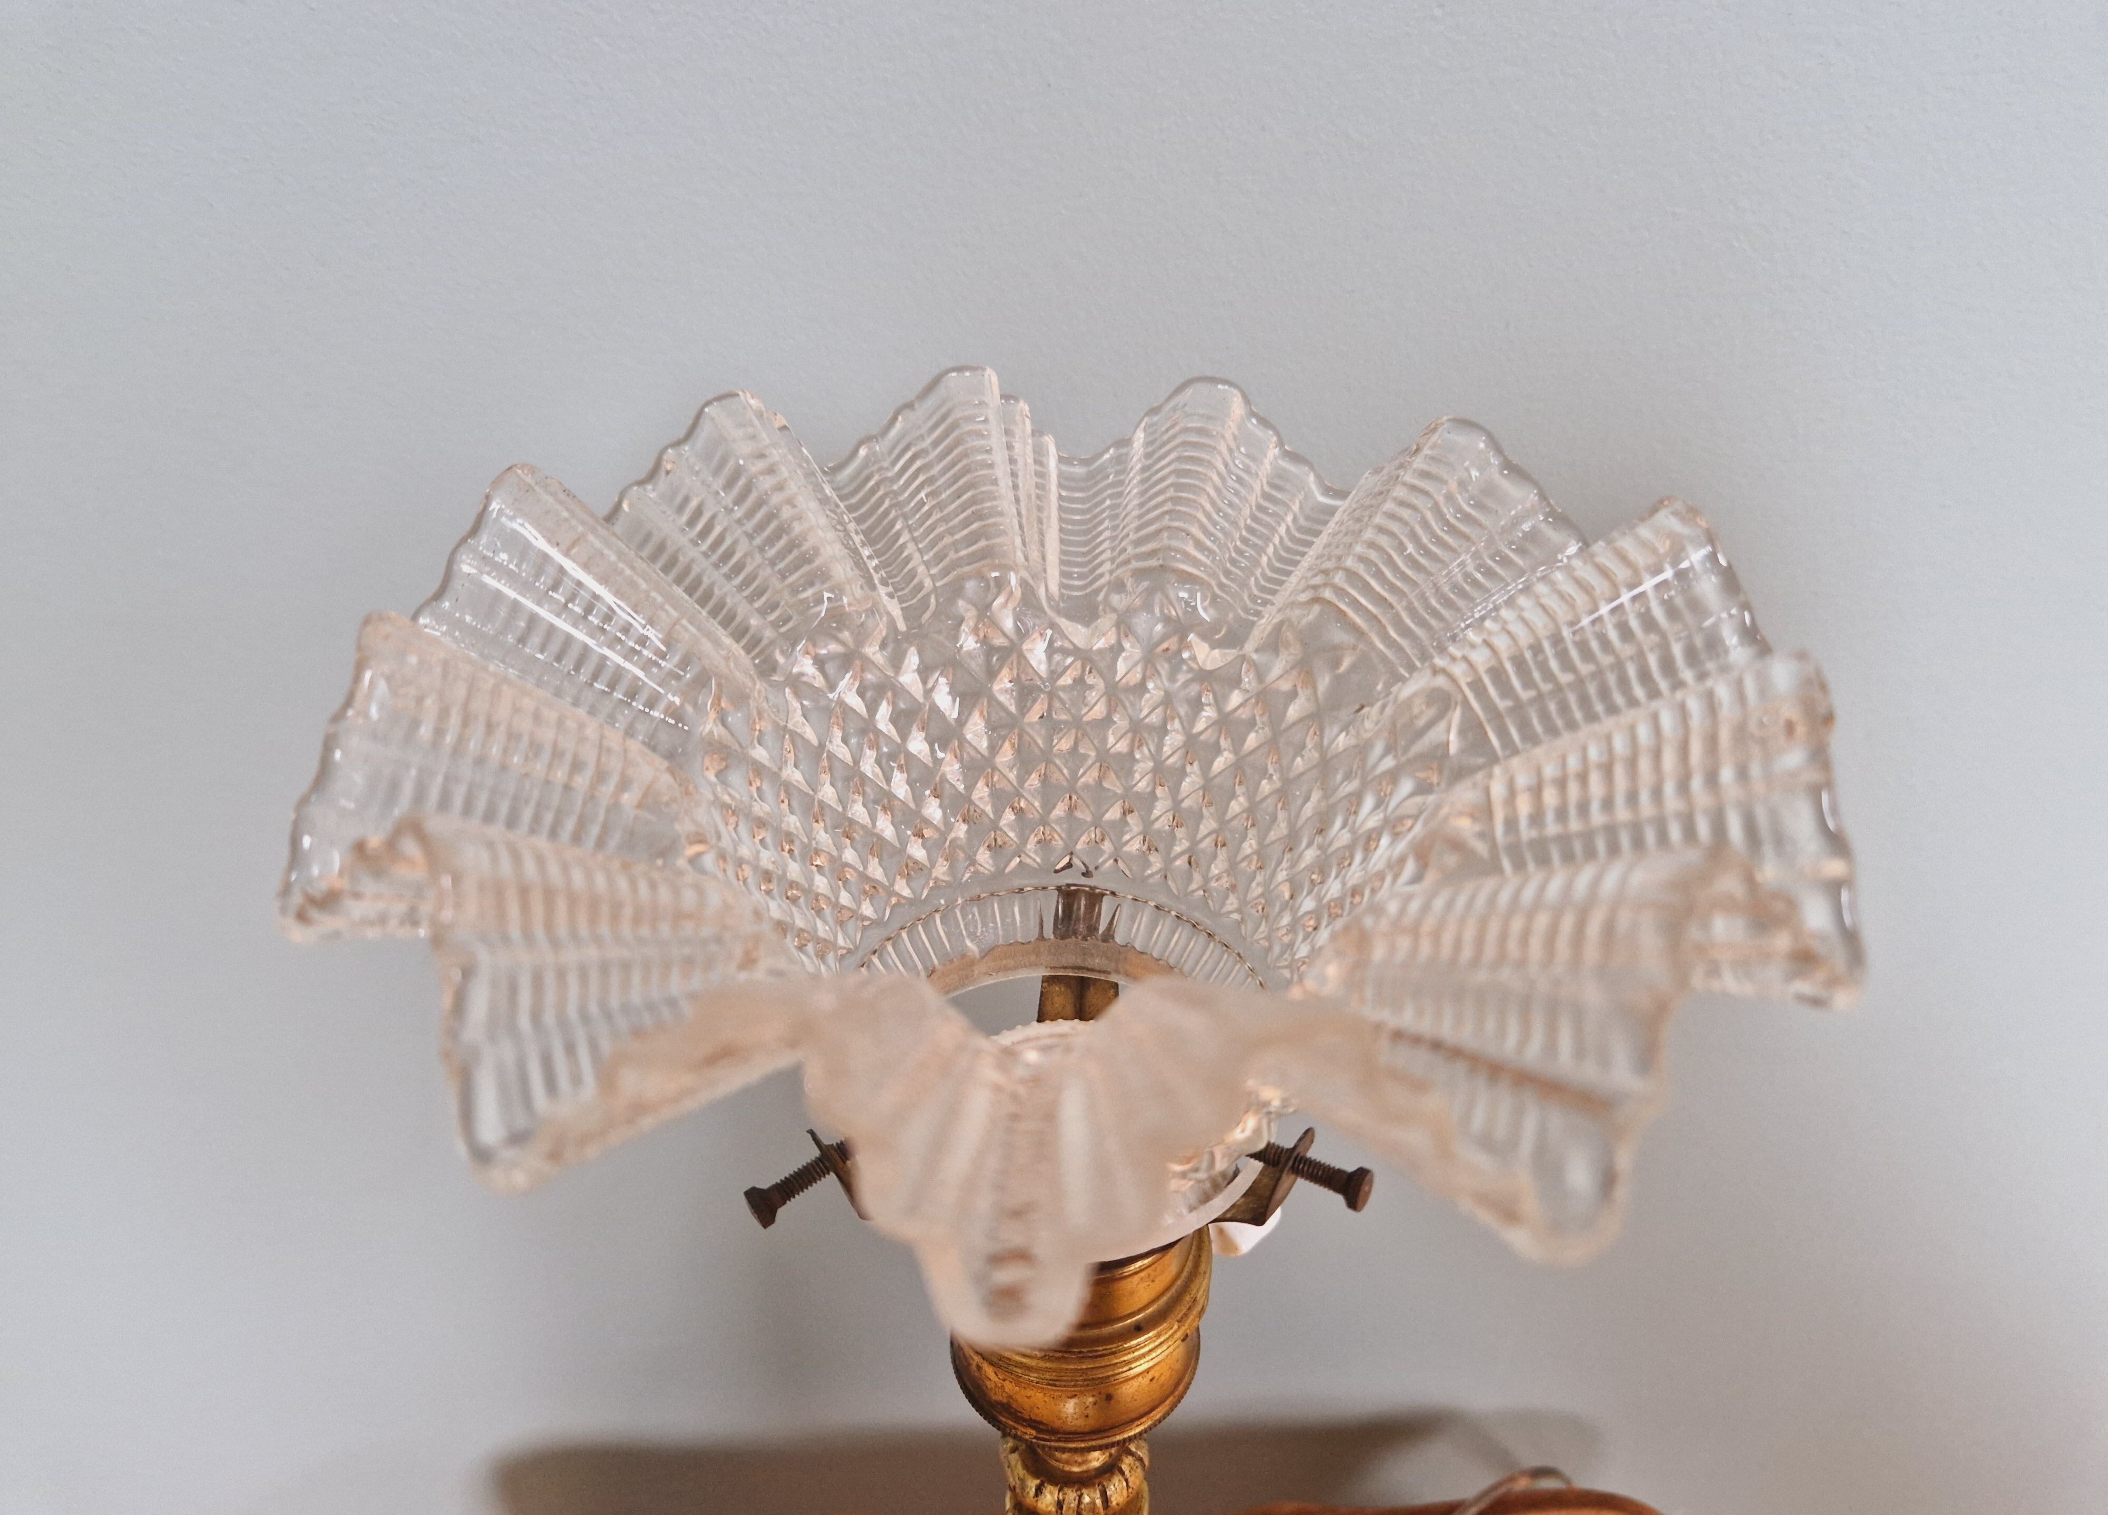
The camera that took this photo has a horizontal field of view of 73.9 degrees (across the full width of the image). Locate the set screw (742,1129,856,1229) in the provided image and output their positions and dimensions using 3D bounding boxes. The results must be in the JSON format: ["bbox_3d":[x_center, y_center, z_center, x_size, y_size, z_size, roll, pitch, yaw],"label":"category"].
[{"bbox_3d":[-0.033,0.057,0.191,0.018,0.006,0.006,-29,42,-26],"label":"set screw"}]

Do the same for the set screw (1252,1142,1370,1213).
[{"bbox_3d":[0.033,0.054,0.187,0.018,0.006,0.006,12,37,31],"label":"set screw"}]

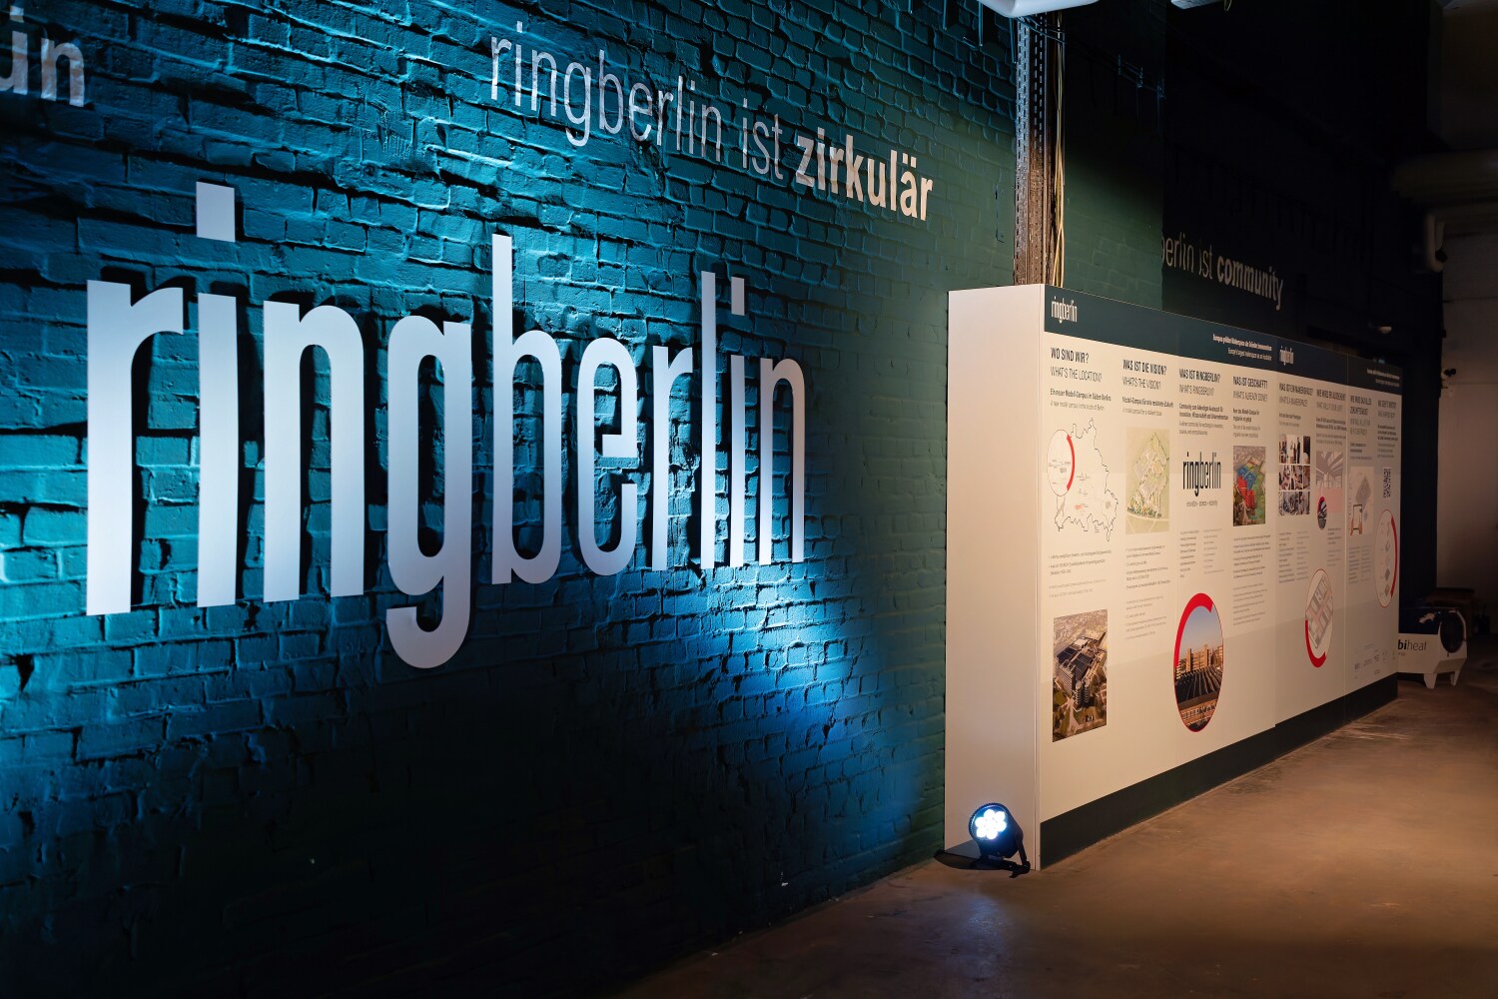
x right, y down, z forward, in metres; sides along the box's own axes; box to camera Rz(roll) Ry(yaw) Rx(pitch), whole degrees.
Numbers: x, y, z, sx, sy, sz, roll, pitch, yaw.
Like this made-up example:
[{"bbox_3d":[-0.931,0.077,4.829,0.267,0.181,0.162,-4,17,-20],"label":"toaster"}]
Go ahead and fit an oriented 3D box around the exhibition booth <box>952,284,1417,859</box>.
[{"bbox_3d":[2.843,0.288,8.571,0.456,2.450,5.917,1,1,37],"label":"exhibition booth"}]

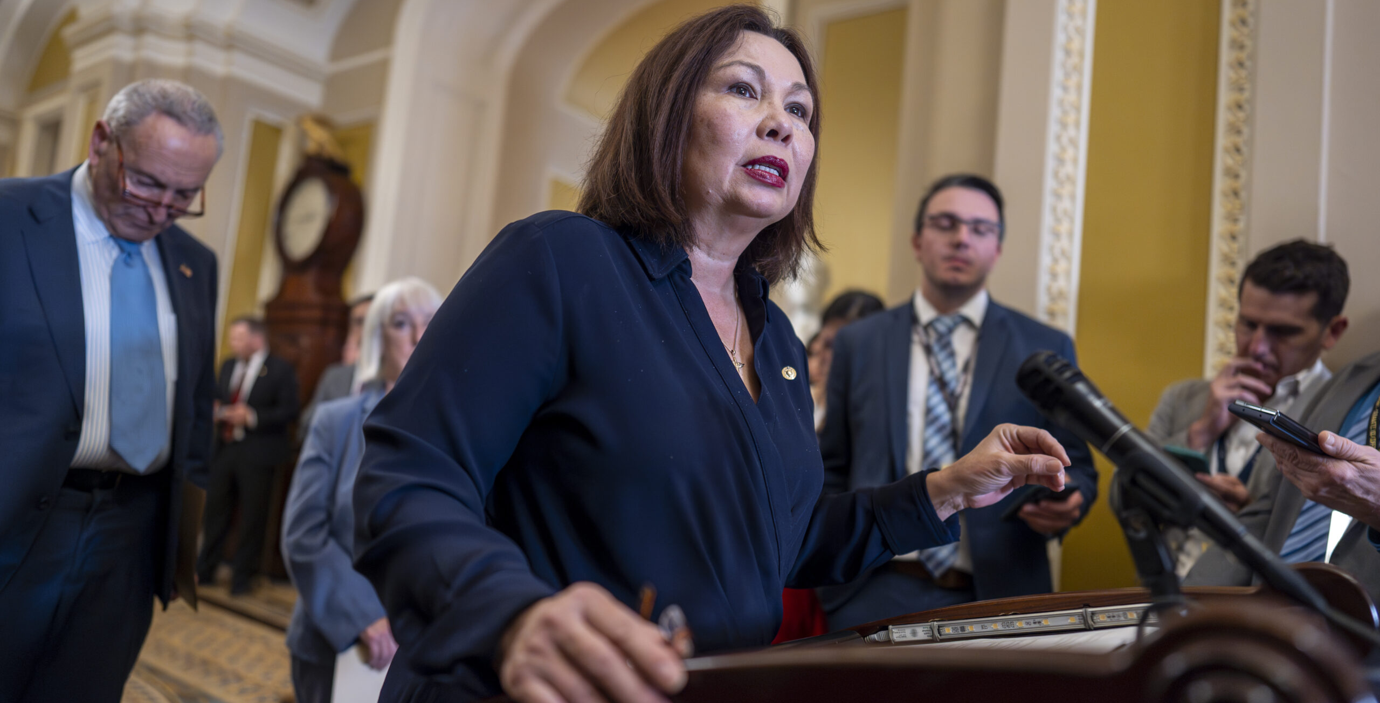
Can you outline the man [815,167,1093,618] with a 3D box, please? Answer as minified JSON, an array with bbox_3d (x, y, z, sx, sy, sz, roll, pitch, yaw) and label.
[{"bbox_3d":[0.460,0.583,1.740,0.530,1.790,0.390,4,-6,17],"label":"man"}]

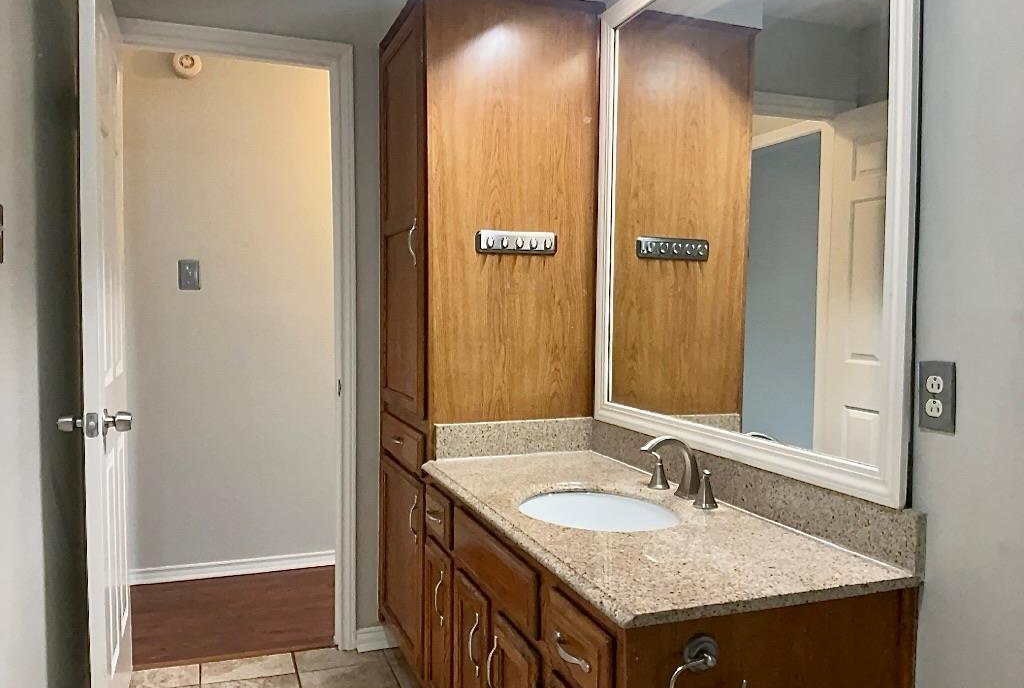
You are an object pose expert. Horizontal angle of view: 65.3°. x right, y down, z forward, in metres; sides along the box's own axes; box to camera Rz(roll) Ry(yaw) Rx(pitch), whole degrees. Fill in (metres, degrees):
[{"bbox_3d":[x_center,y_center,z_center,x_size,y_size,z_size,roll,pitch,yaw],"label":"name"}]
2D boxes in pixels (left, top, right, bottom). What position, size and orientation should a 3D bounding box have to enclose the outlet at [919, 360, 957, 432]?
[{"bbox_3d":[0.694,0.085,1.307,0.009,0.114,0.070,-1,3,-21],"label":"outlet"}]

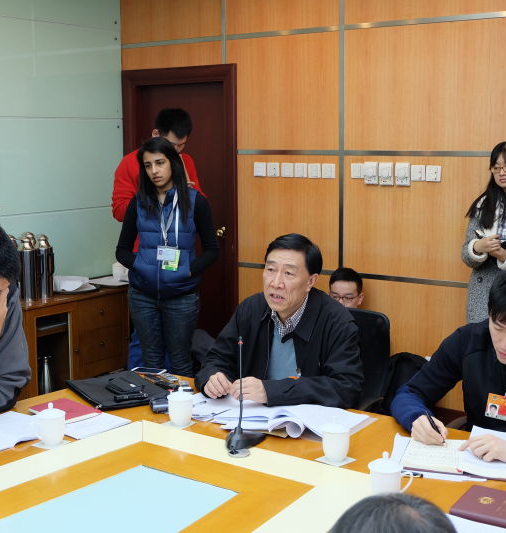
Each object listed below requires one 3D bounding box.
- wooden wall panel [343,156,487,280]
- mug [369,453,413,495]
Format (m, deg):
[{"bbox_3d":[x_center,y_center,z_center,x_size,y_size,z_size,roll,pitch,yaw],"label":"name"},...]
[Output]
[{"bbox_3d":[0.953,-0.266,4.937,1.012,0.683,0.030,5,10,34],"label":"wooden wall panel"},{"bbox_3d":[0.355,0.547,2.306,0.114,0.132,0.086,1,9,6],"label":"mug"}]

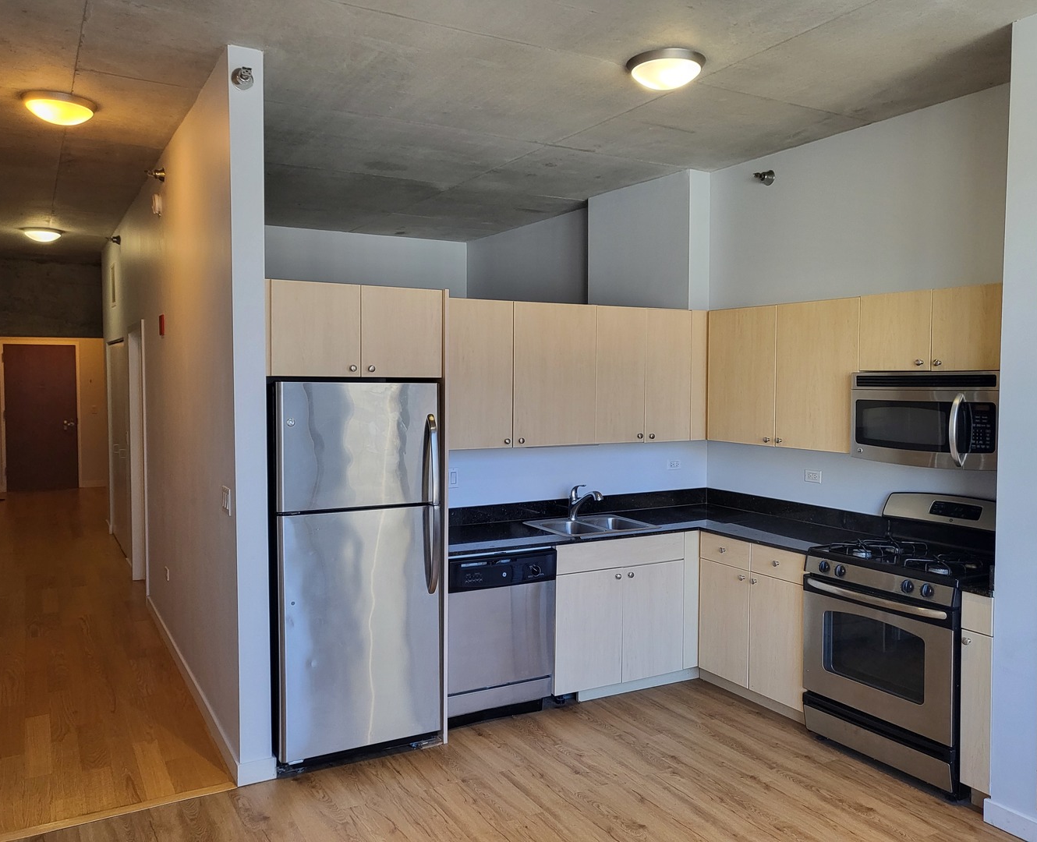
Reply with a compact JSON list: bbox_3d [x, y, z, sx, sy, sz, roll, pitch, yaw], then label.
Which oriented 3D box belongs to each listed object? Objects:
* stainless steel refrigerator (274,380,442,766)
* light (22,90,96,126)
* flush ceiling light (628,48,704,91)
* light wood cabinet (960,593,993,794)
[{"bbox_3d":[-0.829,0.667,3.918,0.715,1.703,0.770,-1,3,-30],"label":"stainless steel refrigerator"},{"bbox_3d":[-2.232,-1.503,4.107,0.326,0.098,0.326,-1,3,-30],"label":"light"},{"bbox_3d":[0.625,-1.468,3.580,0.334,0.097,0.334,0,3,0],"label":"flush ceiling light"},{"bbox_3d":[2.069,1.064,3.468,0.606,0.776,0.129,-1,3,-29],"label":"light wood cabinet"}]

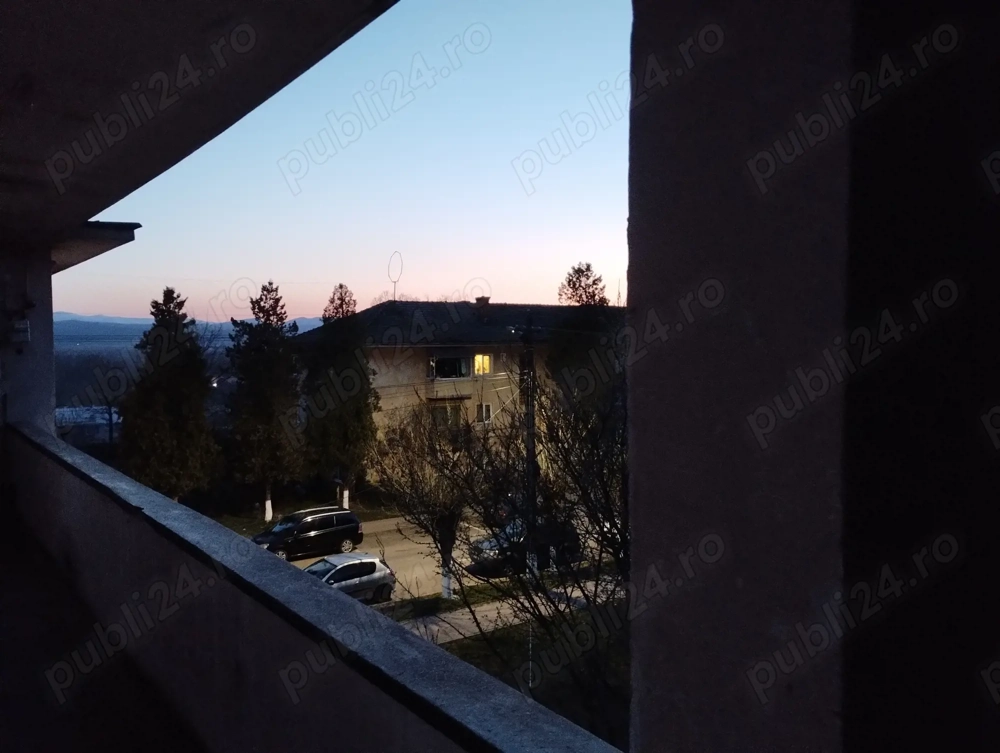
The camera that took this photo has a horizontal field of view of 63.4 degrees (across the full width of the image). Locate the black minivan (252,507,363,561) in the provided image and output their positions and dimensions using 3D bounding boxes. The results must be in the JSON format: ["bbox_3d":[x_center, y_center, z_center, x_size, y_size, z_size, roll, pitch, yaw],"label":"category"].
[{"bbox_3d":[-7.830,6.350,32.500,4.470,1.660,1.800,-1,2,-36],"label":"black minivan"}]

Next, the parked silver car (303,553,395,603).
[{"bbox_3d":[-5.420,6.680,26.330,3.920,1.450,1.680,-1,2,-37],"label":"parked silver car"}]

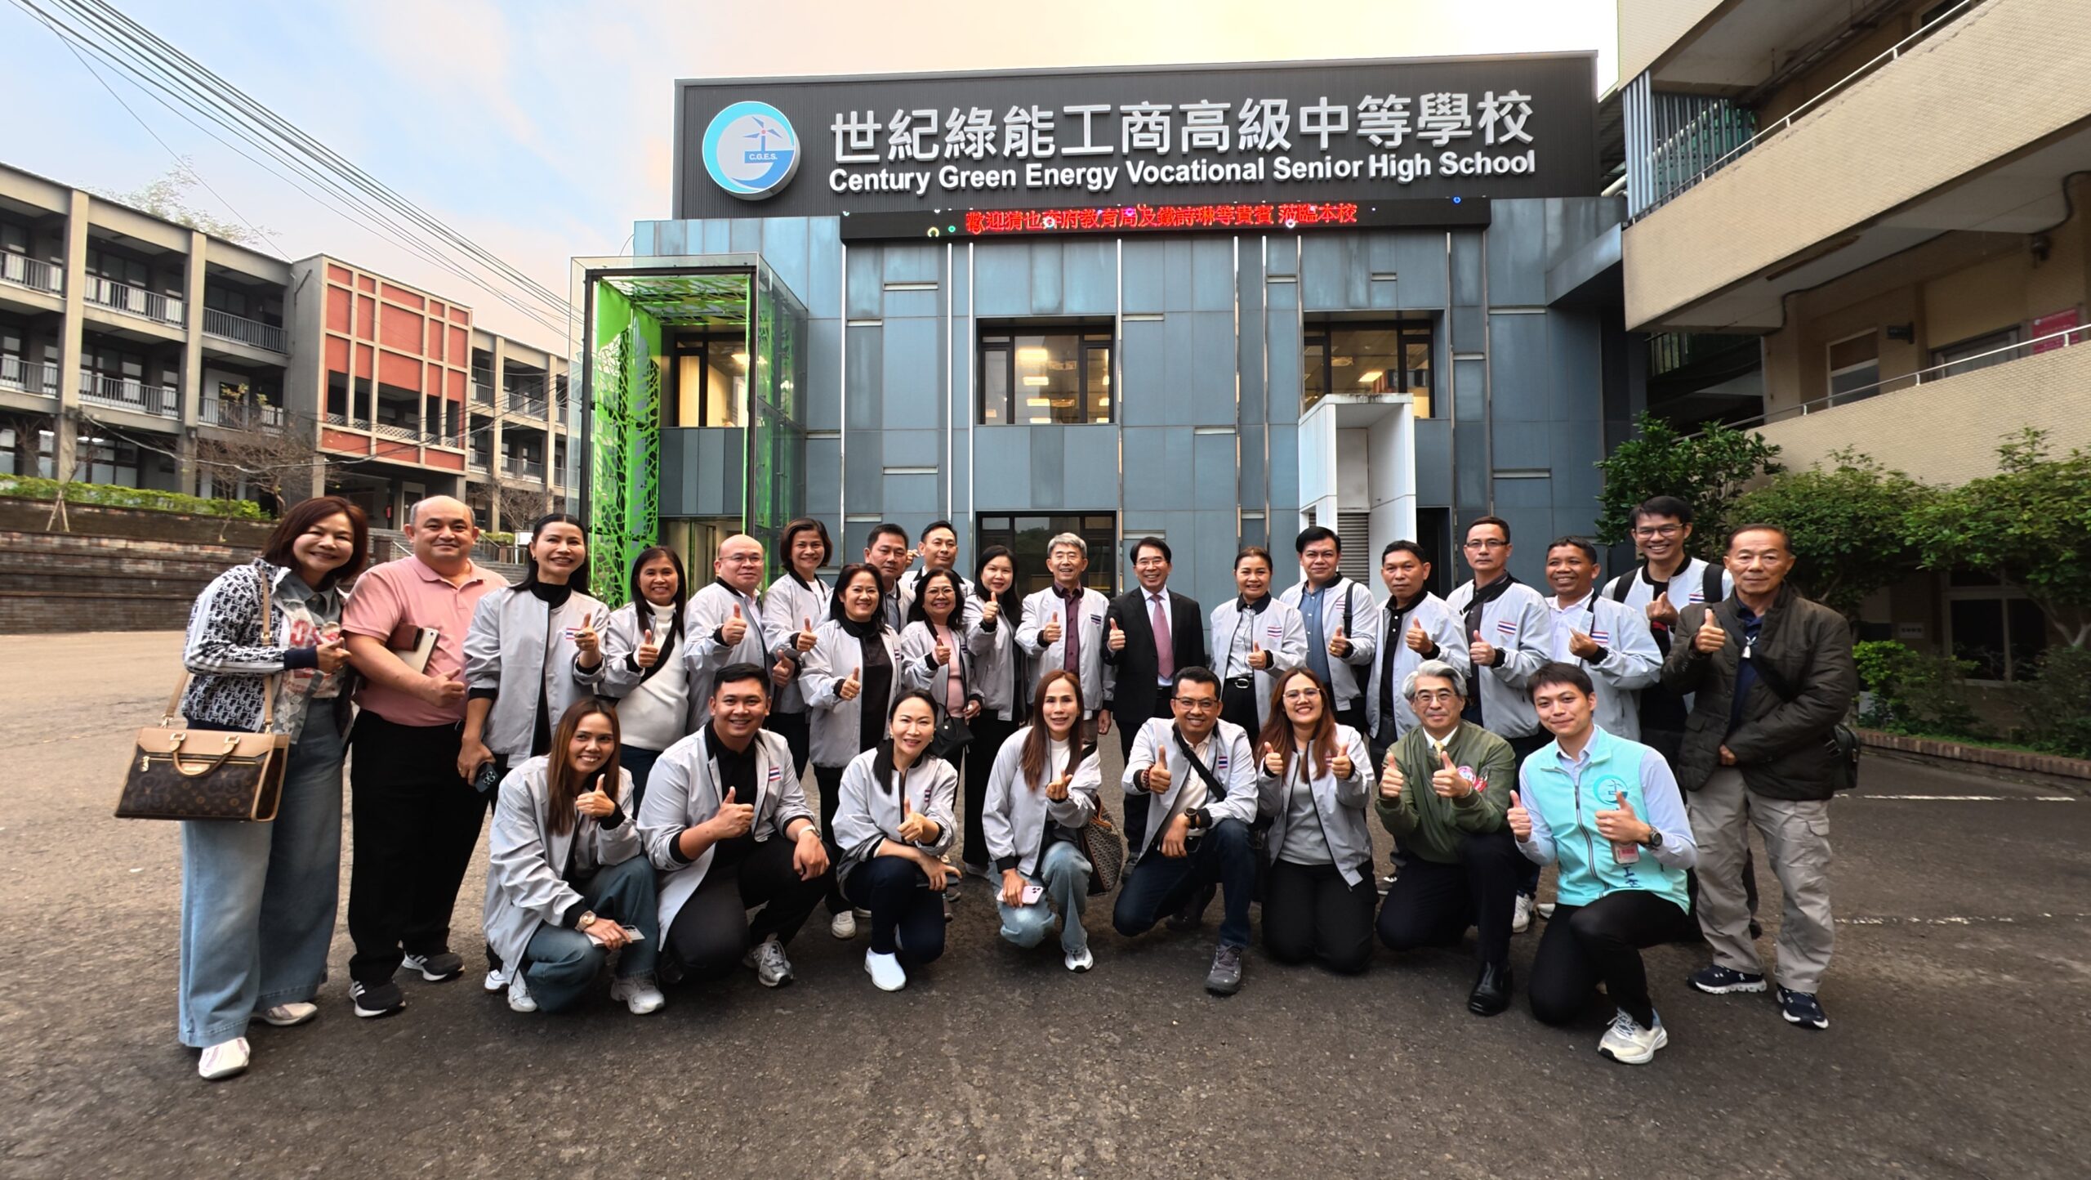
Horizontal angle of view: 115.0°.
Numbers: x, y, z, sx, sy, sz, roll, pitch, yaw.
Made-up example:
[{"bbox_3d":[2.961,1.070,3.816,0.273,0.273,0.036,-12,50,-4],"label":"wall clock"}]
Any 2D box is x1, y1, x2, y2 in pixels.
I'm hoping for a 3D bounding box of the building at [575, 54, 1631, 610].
[{"bbox_3d":[1.500,-4.067,15.730,19.200,11.700,9.600,0,-2,2],"label":"building"}]

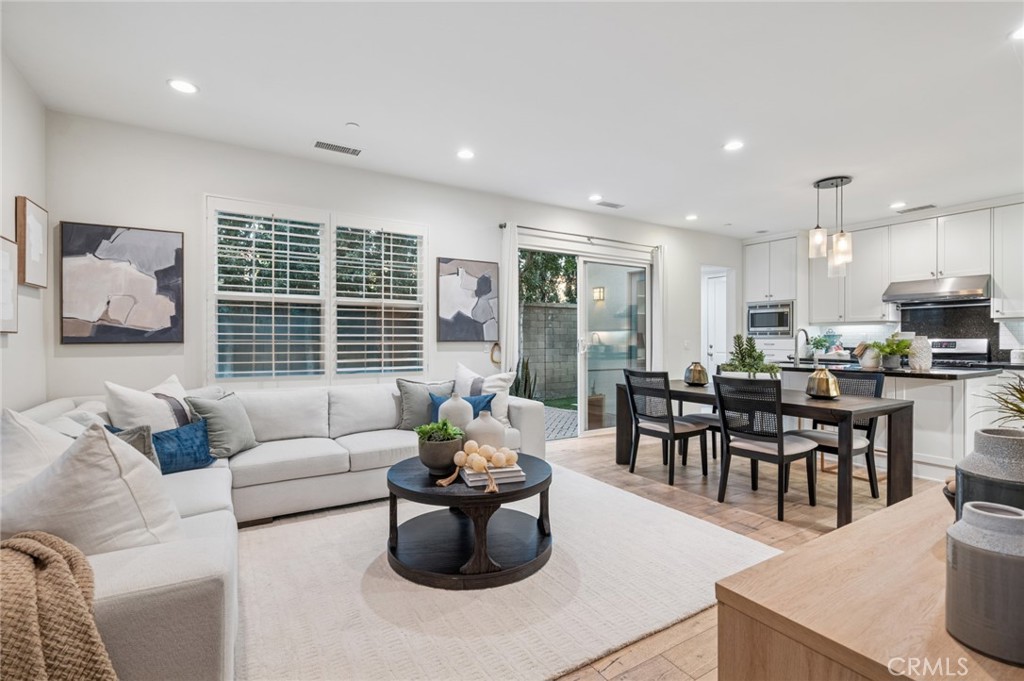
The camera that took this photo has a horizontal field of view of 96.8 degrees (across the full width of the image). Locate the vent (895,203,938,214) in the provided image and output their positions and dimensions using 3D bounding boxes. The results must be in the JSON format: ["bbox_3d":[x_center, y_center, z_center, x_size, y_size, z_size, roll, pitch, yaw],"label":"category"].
[{"bbox_3d":[4.865,-1.570,5.471,0.160,0.020,0.335,0,0,-31],"label":"vent"}]

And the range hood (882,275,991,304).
[{"bbox_3d":[5.140,-0.600,5.470,0.560,0.245,0.905,0,0,-33],"label":"range hood"}]

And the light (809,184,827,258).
[{"bbox_3d":[3.093,-1.193,4.588,0.140,0.735,0.140,0,0,-31],"label":"light"}]

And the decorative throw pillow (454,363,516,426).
[{"bbox_3d":[-0.240,0.485,4.120,0.540,0.540,0.180,0,-14,-6],"label":"decorative throw pillow"}]

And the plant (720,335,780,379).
[{"bbox_3d":[1.880,0.185,3.596,0.210,0.460,0.430,0,0,-31],"label":"plant"}]

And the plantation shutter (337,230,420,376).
[{"bbox_3d":[-1.207,-0.366,4.236,0.830,1.360,0.080,0,0,-31],"label":"plantation shutter"}]

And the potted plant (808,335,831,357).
[{"bbox_3d":[4.400,0.069,6.500,0.230,0.295,0.230,0,0,-33],"label":"potted plant"}]

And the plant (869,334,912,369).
[{"bbox_3d":[3.584,0.106,4.320,0.320,0.335,0.320,0,0,-33],"label":"plant"}]

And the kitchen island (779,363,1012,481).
[{"bbox_3d":[3.327,0.718,4.516,1.130,0.914,1.950,0,0,-31],"label":"kitchen island"}]

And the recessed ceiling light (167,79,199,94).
[{"bbox_3d":[-2.020,-1.552,2.800,0.162,0.030,0.162,0,0,0],"label":"recessed ceiling light"}]

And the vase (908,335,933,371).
[{"bbox_3d":[3.755,0.120,4.160,0.165,0.318,0.165,0,0,-33],"label":"vase"}]

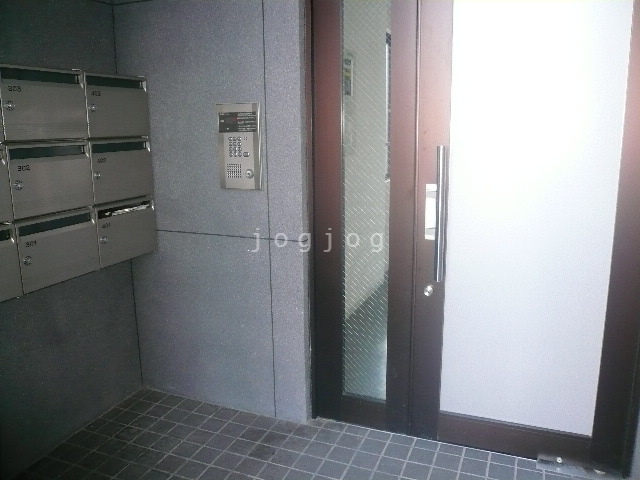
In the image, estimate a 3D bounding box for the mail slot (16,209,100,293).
[{"bbox_3d":[-1.076,0.024,2.043,0.167,0.263,0.366,4,12,22],"label":"mail slot"}]

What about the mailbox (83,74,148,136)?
[{"bbox_3d":[-0.942,-0.580,2.270,0.167,0.260,0.356,4,12,22],"label":"mailbox"}]

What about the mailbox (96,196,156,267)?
[{"bbox_3d":[-0.938,-0.048,2.371,0.167,0.264,0.358,4,12,22],"label":"mailbox"}]

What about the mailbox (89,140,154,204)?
[{"bbox_3d":[-0.940,-0.315,2.319,0.167,0.263,0.358,4,12,22],"label":"mailbox"}]

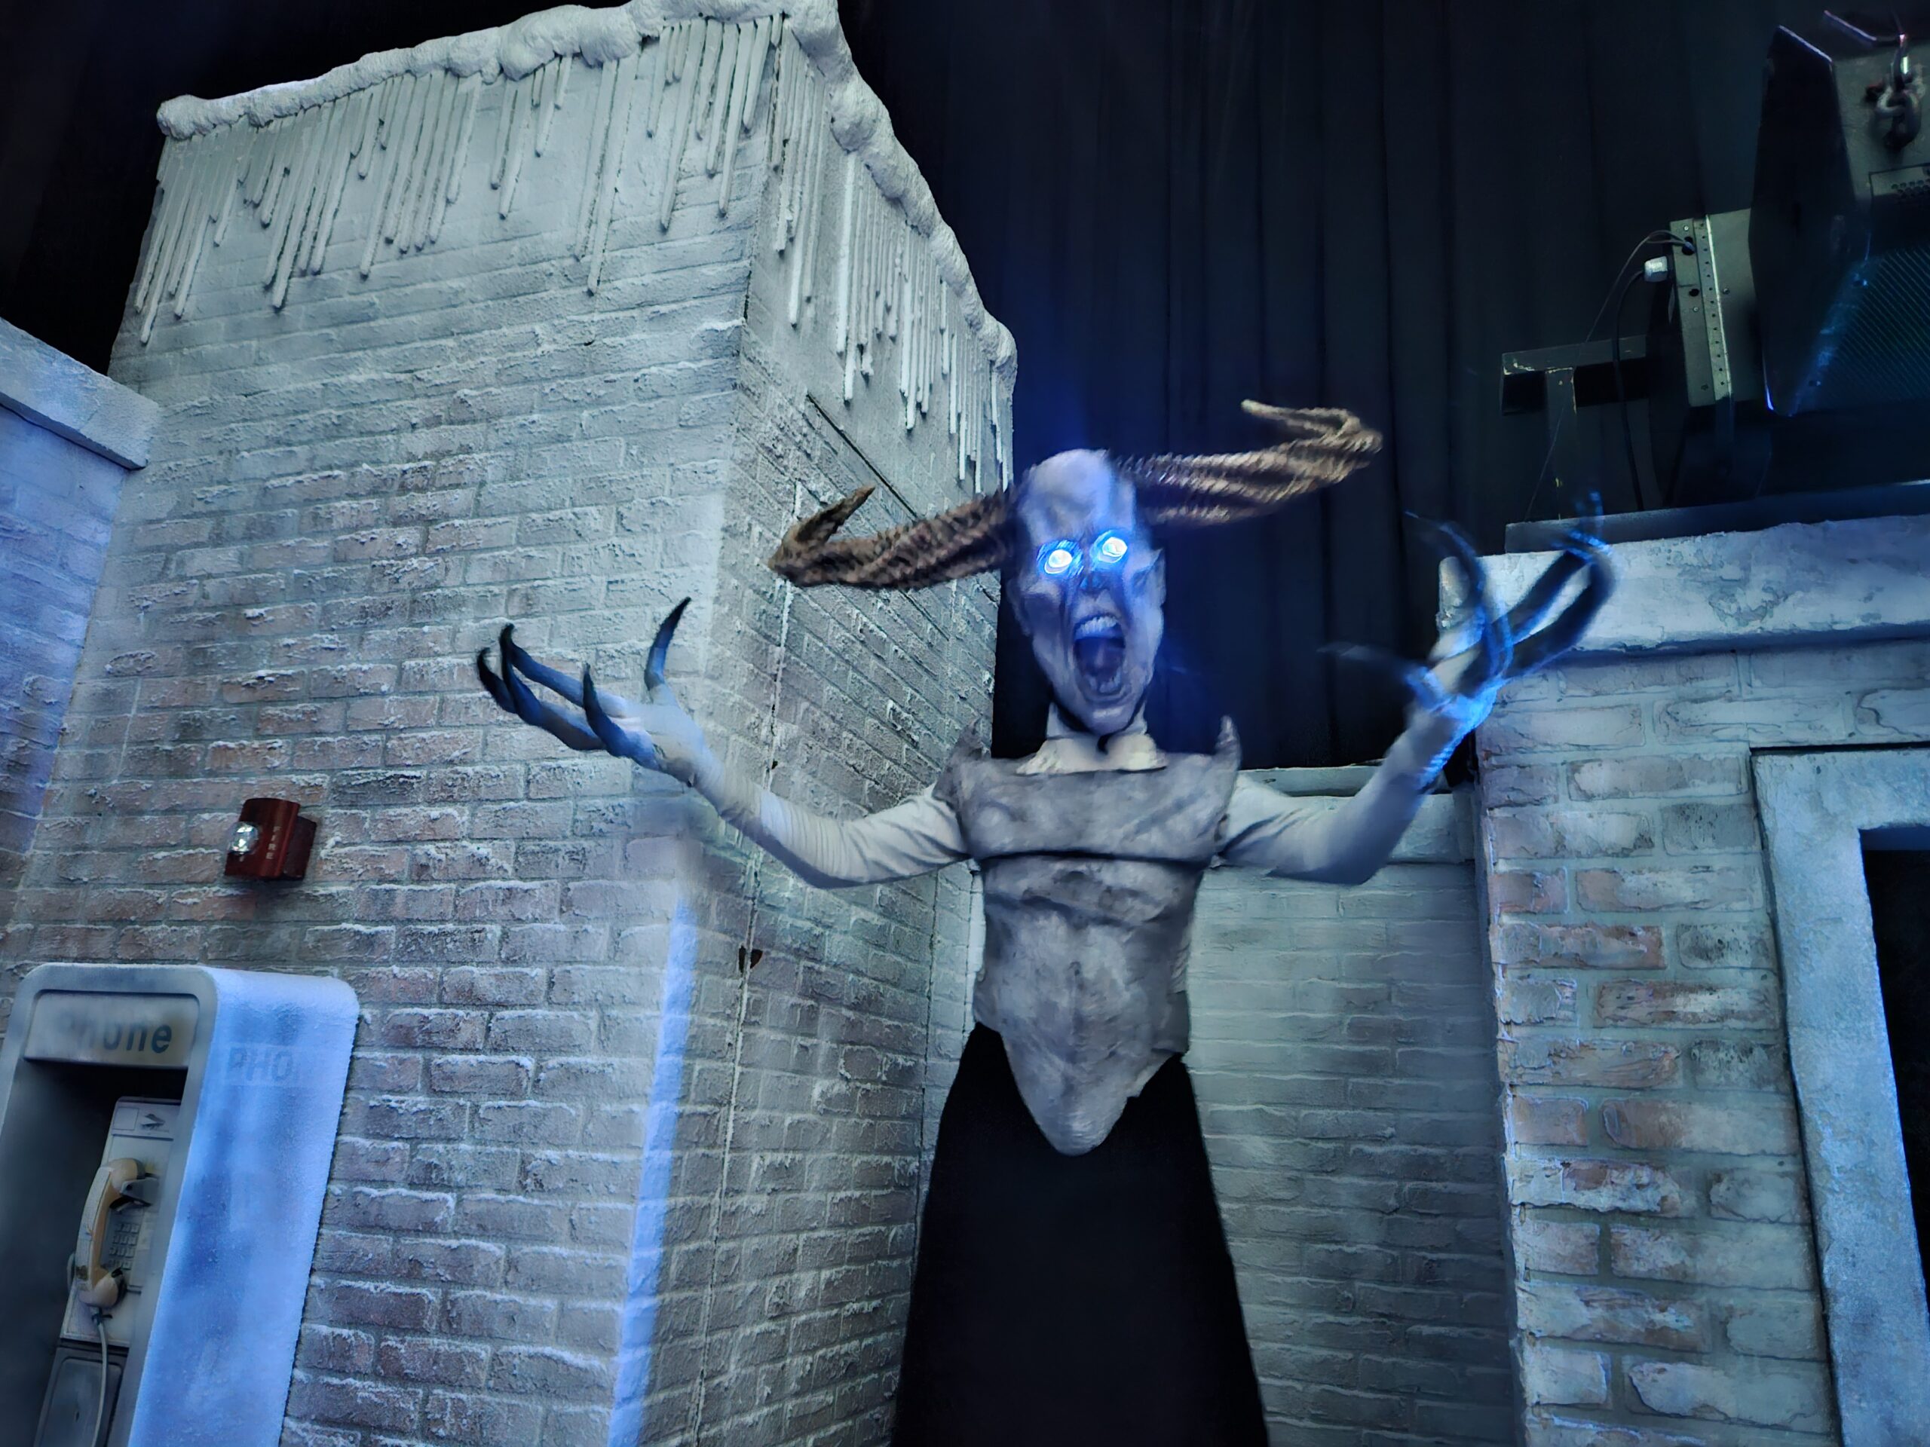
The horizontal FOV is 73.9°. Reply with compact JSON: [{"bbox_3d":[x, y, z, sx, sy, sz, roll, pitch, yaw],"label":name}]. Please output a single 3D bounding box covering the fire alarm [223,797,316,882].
[{"bbox_3d":[-1.238,0.211,2.285,0.120,0.140,0.090,1,-17,16],"label":"fire alarm"}]

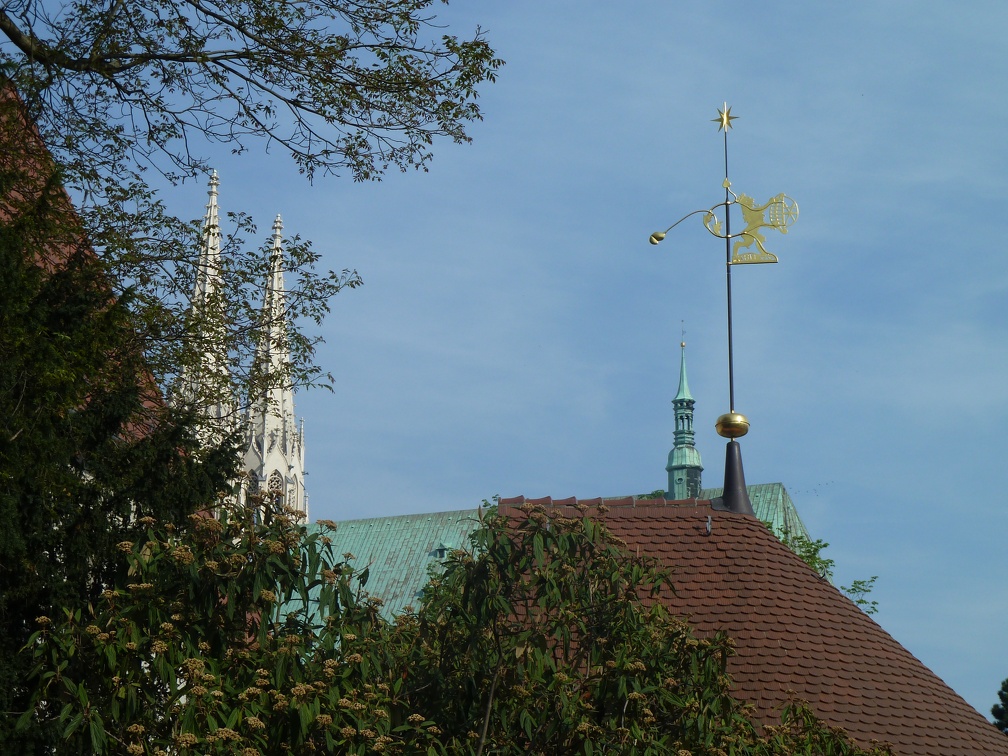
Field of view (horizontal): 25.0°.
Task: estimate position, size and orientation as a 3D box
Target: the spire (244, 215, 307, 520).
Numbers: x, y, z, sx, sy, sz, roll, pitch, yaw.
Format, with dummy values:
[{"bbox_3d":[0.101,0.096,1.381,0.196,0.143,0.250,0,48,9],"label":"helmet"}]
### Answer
[{"bbox_3d":[-25.556,-0.309,251.194,8.000,37.400,8.000,-6,-17,22],"label":"spire"}]

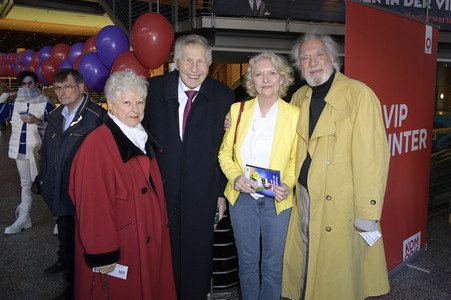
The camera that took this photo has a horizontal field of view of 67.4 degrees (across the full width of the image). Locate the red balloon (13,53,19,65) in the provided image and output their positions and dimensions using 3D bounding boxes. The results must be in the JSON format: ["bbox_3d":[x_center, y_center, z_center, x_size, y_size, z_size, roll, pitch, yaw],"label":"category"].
[{"bbox_3d":[-5.512,-2.383,9.000,0.280,0.350,0.280,-1,9,0],"label":"red balloon"}]

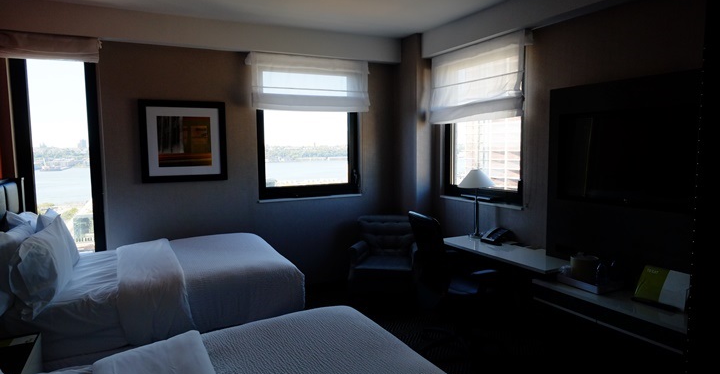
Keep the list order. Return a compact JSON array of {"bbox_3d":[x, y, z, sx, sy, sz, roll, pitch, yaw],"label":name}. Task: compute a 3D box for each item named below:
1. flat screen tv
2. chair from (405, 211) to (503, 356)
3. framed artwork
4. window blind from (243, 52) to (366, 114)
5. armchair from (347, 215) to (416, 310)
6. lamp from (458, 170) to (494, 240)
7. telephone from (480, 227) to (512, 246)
[{"bbox_3d":[1.692,-0.231,2.717,0.080,0.700,1.000,-3,6,-27],"label":"flat screen tv"},{"bbox_3d":[0.753,0.760,3.425,0.630,1.060,0.620,-3,6,-27],"label":"chair"},{"bbox_3d":[-1.638,-0.423,3.952,0.745,0.745,0.030,-3,6,-27],"label":"framed artwork"},{"bbox_3d":[-0.502,-1.075,4.412,1.290,0.560,0.100,-3,6,-27],"label":"window blind"},{"bbox_3d":[0.235,0.766,4.501,0.700,0.870,0.700,-1,5,0],"label":"armchair"},{"bbox_3d":[1.106,0.157,3.992,0.345,0.640,0.345,-1,5,0],"label":"lamp"},{"bbox_3d":[1.242,0.444,3.787,0.200,0.100,0.210,-3,6,-27],"label":"telephone"}]

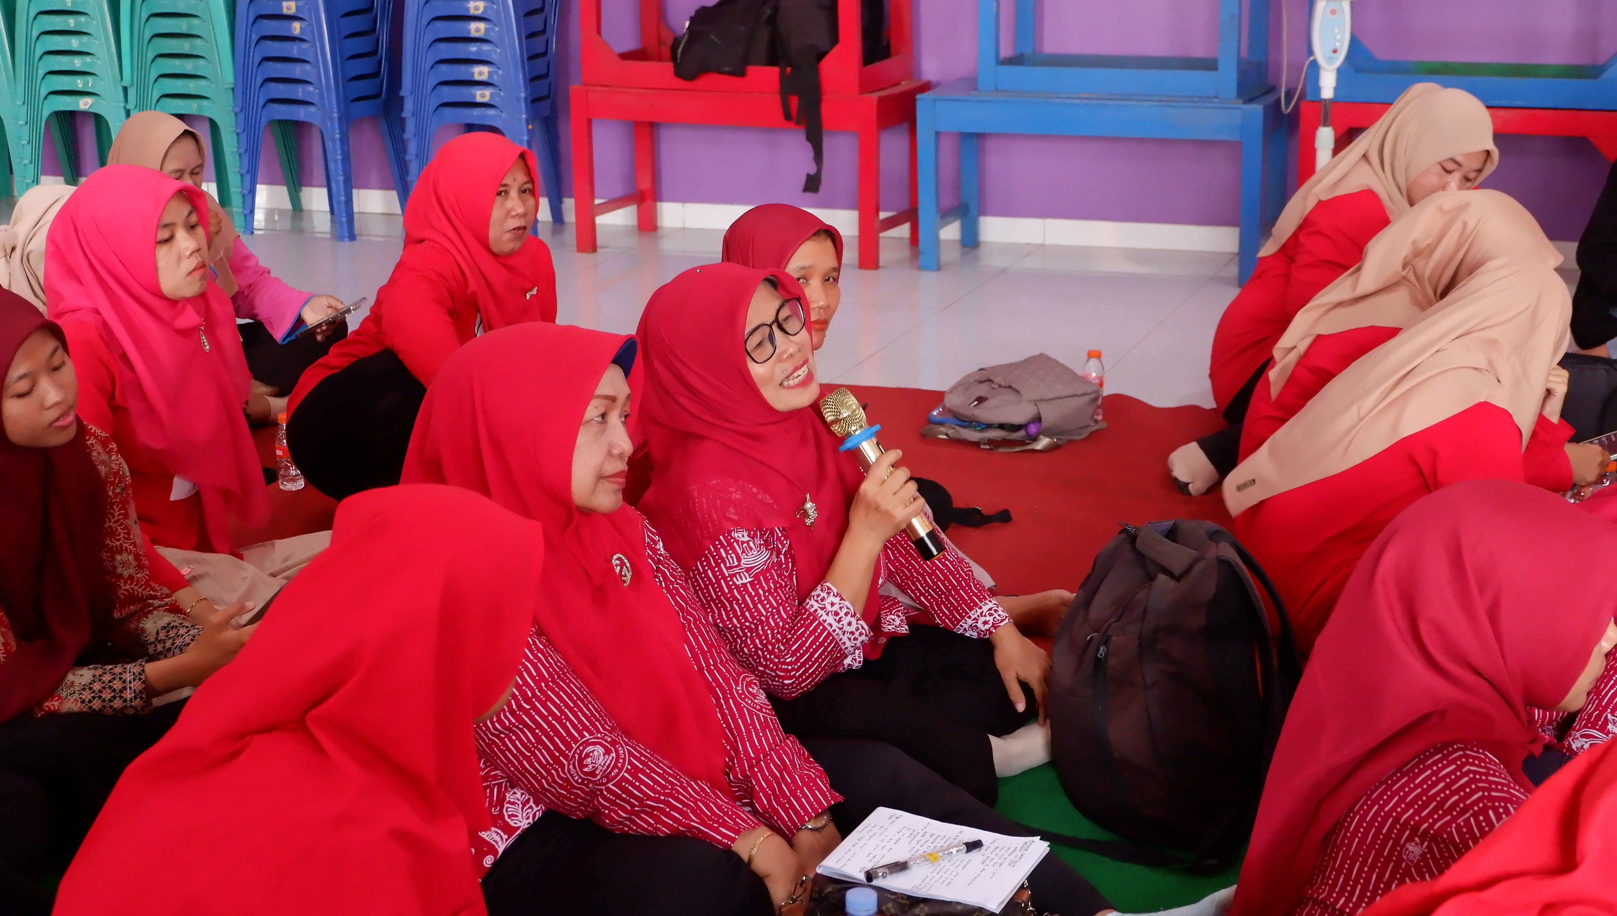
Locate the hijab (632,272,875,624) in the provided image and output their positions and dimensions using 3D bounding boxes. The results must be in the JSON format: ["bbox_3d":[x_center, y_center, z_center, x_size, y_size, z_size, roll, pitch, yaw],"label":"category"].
[{"bbox_3d":[-0.072,-0.014,3.200,0.330,0.470,0.370,11,19,37],"label":"hijab"}]

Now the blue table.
[{"bbox_3d":[0.859,-0.810,6.920,1.000,0.510,0.435,5,16,21],"label":"blue table"}]

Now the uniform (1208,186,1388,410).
[{"bbox_3d":[1.132,-0.330,5.050,0.450,0.500,0.440,9,18,34],"label":"uniform"}]

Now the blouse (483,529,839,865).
[{"bbox_3d":[-0.193,0.276,2.760,0.420,0.460,0.440,7,17,27],"label":"blouse"}]

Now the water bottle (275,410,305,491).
[{"bbox_3d":[-1.038,-0.017,4.790,0.052,0.155,0.052,-1,15,0],"label":"water bottle"}]

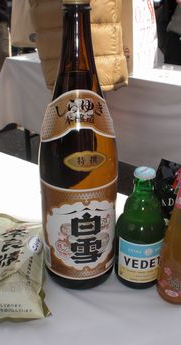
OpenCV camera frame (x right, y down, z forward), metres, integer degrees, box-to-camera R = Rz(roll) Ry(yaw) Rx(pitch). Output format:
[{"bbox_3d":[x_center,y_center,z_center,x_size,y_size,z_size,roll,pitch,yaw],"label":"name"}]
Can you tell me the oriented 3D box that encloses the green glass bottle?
[{"bbox_3d":[0.073,0.077,0.542,0.070,0.176,0.070,4,26,8],"label":"green glass bottle"}]

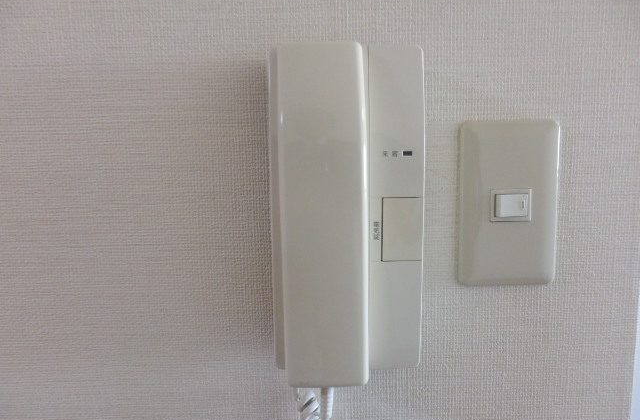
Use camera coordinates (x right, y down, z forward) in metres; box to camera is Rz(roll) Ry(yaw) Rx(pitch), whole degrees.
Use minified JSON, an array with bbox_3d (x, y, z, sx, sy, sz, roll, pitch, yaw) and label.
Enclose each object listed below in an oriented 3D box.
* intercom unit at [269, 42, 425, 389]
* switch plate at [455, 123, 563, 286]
[{"bbox_3d":[0.019,0.019,0.292,0.105,0.258,0.062,-1,6,1],"label":"intercom unit"},{"bbox_3d":[0.135,-0.004,0.313,0.071,0.120,0.011,-1,6,1],"label":"switch plate"}]

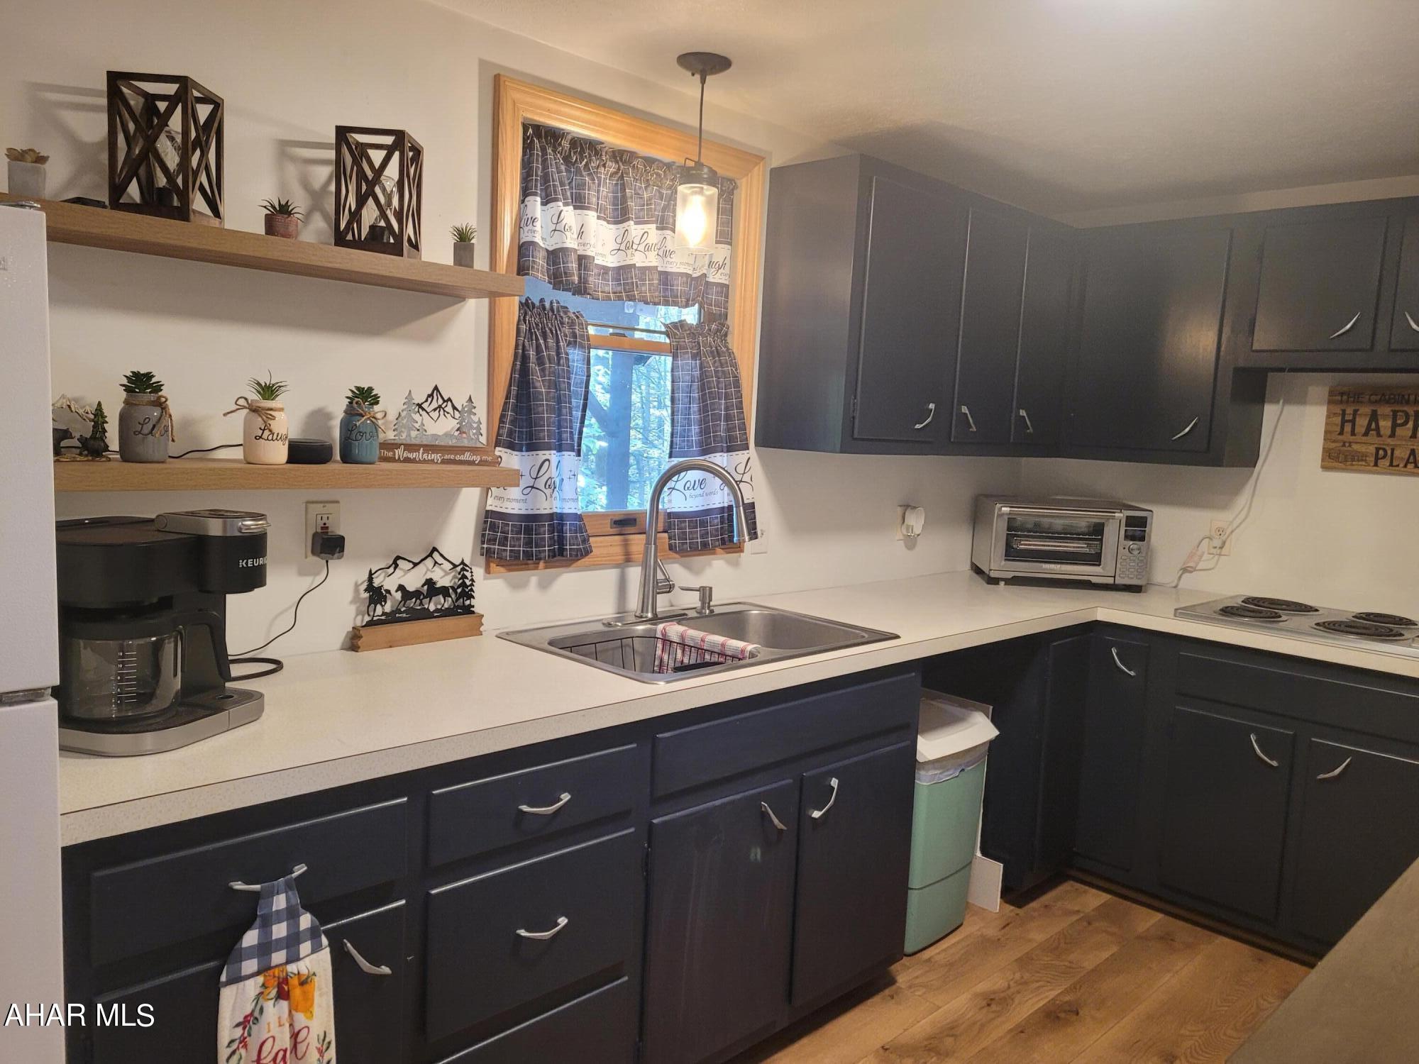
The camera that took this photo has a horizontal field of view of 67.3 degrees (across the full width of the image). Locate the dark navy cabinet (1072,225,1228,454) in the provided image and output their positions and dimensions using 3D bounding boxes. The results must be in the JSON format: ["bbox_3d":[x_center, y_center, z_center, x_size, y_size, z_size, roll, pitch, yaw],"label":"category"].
[{"bbox_3d":[1.531,-0.626,3.599,0.320,0.730,0.510,-3,9,-44],"label":"dark navy cabinet"}]

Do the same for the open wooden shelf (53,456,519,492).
[{"bbox_3d":[-0.811,-0.107,1.994,0.937,0.038,0.220,-3,9,-44],"label":"open wooden shelf"}]

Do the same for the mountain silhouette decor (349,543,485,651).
[{"bbox_3d":[-0.634,0.137,2.333,0.304,0.214,0.037,-3,9,-44],"label":"mountain silhouette decor"}]

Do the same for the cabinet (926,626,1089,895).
[{"bbox_3d":[0.842,0.656,3.415,0.314,0.840,0.612,-3,8,-45],"label":"cabinet"}]

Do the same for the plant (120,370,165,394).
[{"bbox_3d":[-0.983,-0.260,1.845,0.077,0.047,0.077,-3,9,-44],"label":"plant"}]

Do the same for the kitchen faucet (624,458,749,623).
[{"bbox_3d":[-0.031,0.025,2.617,0.298,0.402,0.115,6,7,32],"label":"kitchen faucet"}]

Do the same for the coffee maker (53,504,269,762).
[{"bbox_3d":[-0.887,0.137,1.678,0.277,0.333,0.318,5,7,18],"label":"coffee maker"}]

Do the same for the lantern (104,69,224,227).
[{"bbox_3d":[-0.894,-0.615,1.762,0.125,0.236,0.125,3,6,-2],"label":"lantern"}]

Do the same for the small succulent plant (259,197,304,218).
[{"bbox_3d":[-0.759,-0.574,1.892,0.081,0.045,0.079,-3,8,-45],"label":"small succulent plant"}]

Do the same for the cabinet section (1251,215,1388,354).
[{"bbox_3d":[1.854,-0.714,3.177,0.270,0.369,0.318,-3,9,-45],"label":"cabinet section"}]

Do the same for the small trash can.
[{"bbox_3d":[0.570,0.825,3.039,0.385,0.635,0.300,-3,9,-44],"label":"small trash can"}]

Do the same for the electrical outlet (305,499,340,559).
[{"bbox_3d":[-0.770,-0.003,2.131,0.070,0.114,0.013,-3,8,-45],"label":"electrical outlet"}]

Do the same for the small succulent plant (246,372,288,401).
[{"bbox_3d":[-0.790,-0.261,1.909,0.076,0.056,0.075,-3,8,-45],"label":"small succulent plant"}]

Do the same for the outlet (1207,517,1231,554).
[{"bbox_3d":[1.745,0.021,3.638,0.012,0.115,0.070,-3,9,-44],"label":"outlet"}]

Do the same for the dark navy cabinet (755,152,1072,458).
[{"bbox_3d":[0.698,-0.629,3.315,1.245,0.766,0.314,-3,8,-45],"label":"dark navy cabinet"}]

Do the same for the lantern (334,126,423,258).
[{"bbox_3d":[-0.643,-0.647,2.086,0.134,0.240,0.137,2,6,-3],"label":"lantern"}]

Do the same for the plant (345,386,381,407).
[{"bbox_3d":[-0.671,-0.262,2.065,0.069,0.045,0.068,-3,8,-45],"label":"plant"}]

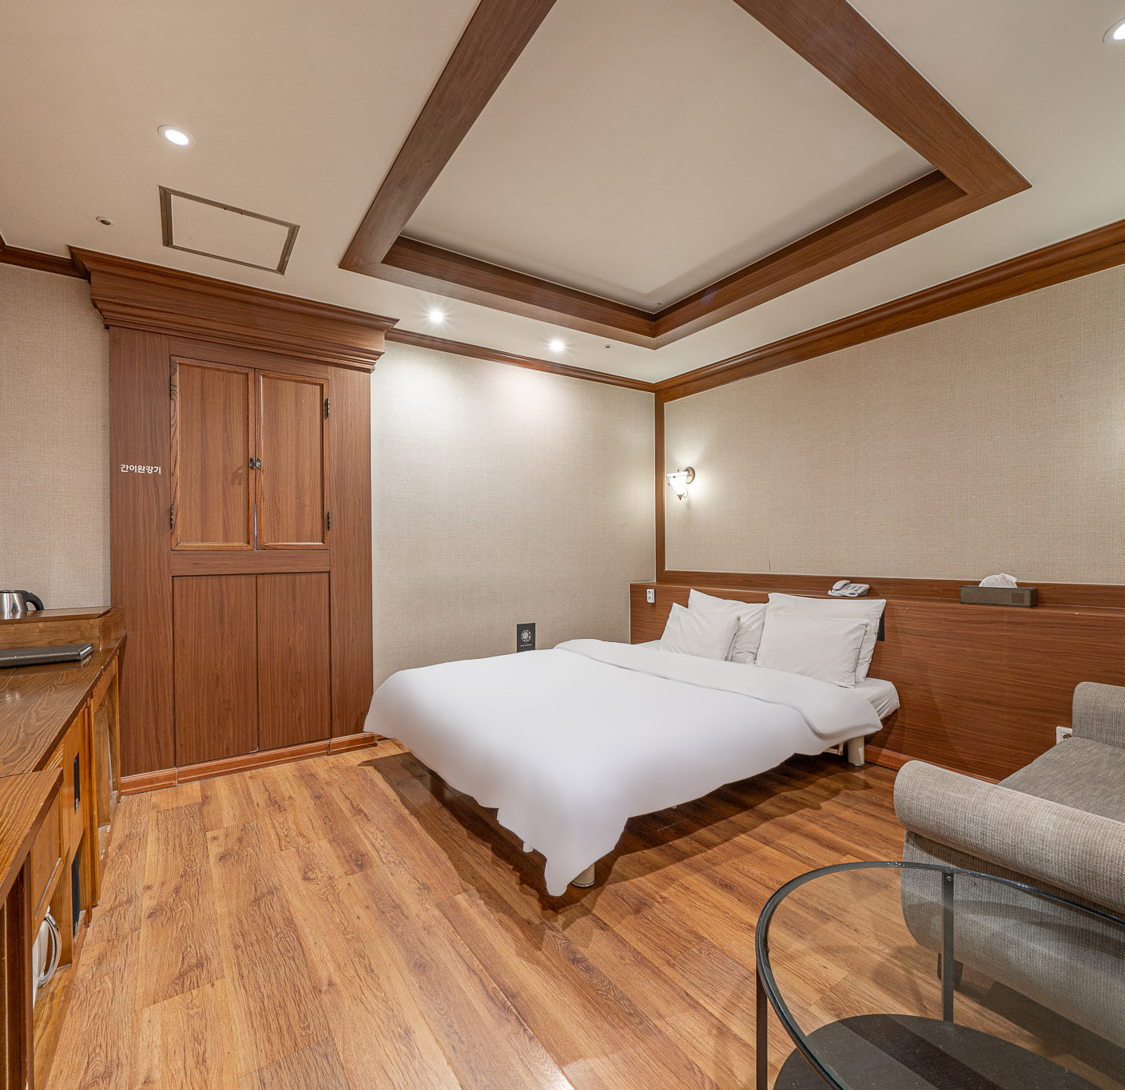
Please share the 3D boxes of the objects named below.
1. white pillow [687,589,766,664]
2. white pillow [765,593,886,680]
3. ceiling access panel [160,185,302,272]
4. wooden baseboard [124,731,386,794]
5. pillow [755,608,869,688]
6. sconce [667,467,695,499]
[{"bbox_3d":[1.025,0.500,3.373,0.130,0.410,0.620,16,-10,-34],"label":"white pillow"},{"bbox_3d":[1.350,0.475,2.899,0.130,0.420,0.630,16,-10,-34],"label":"white pillow"},{"bbox_3d":[-1.367,-1.268,2.244,0.456,0.025,0.462,0,0,-35],"label":"ceiling access panel"},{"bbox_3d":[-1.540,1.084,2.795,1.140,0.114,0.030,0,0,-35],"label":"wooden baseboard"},{"bbox_3d":[1.268,0.531,2.816,0.130,0.330,0.550,16,-10,-34],"label":"pillow"},{"bbox_3d":[0.894,-0.464,4.085,0.200,0.255,0.150,0,0,-35],"label":"sconce"}]

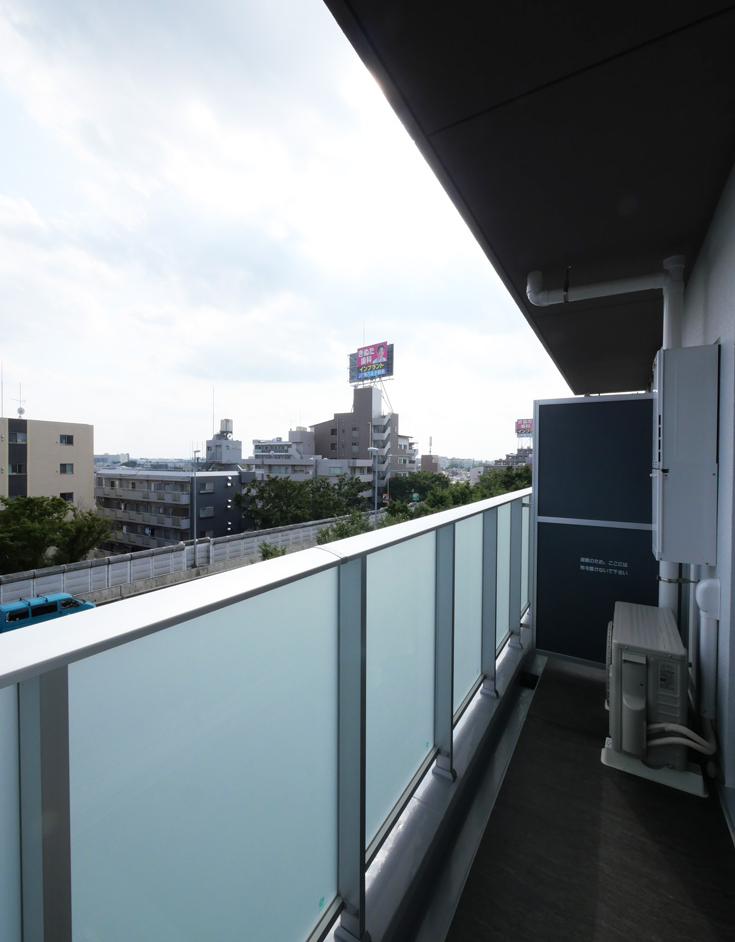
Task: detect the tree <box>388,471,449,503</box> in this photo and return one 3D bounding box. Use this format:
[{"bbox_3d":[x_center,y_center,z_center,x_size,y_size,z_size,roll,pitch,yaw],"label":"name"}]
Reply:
[{"bbox_3d":[10.810,3.897,84.000,12.000,7.800,9.000,1,1,32],"label":"tree"}]

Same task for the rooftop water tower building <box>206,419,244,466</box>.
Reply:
[{"bbox_3d":[-20.100,-4.000,55.800,3.140,6.500,3.450,1,1,30],"label":"rooftop water tower building"}]

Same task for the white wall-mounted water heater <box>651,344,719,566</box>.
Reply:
[{"bbox_3d":[1.682,-0.084,2.129,0.245,1.050,0.470,1,1,32],"label":"white wall-mounted water heater"}]

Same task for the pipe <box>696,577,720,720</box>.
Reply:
[{"bbox_3d":[1.640,0.845,1.912,0.075,0.650,0.095,1,1,32],"label":"pipe"}]

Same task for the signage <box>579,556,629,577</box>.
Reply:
[{"bbox_3d":[1.710,0.694,2.872,0.310,0.108,0.008,1,1,32],"label":"signage"}]

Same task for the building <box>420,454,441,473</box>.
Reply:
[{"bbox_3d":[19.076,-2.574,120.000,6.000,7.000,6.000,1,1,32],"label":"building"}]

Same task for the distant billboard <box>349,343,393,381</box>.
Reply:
[{"bbox_3d":[0.630,-20.600,76.000,11.000,5.900,1.500,1,1,39],"label":"distant billboard"}]

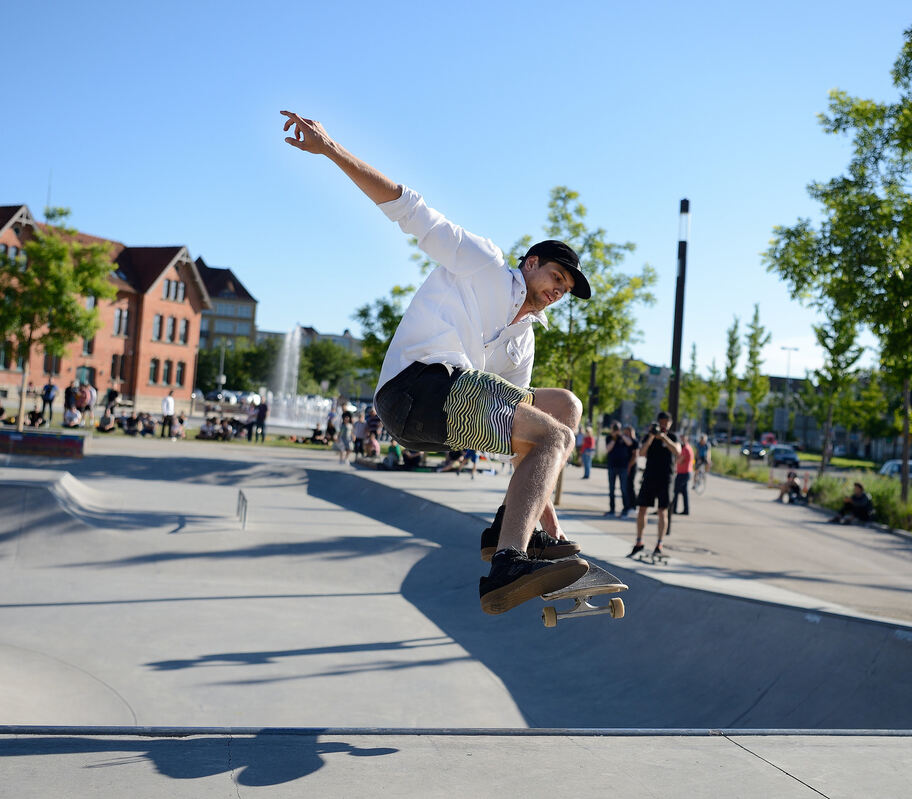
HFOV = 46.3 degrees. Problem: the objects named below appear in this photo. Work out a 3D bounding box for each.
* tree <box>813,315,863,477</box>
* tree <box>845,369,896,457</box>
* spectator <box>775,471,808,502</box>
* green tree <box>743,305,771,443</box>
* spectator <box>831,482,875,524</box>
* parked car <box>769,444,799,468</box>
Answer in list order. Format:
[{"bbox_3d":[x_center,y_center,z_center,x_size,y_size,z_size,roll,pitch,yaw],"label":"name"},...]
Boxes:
[{"bbox_3d":[16.269,0.158,45.918,2.200,7.500,2.200,4,-1,0],"label":"tree"},{"bbox_3d":[40.043,1.352,103.000,4.600,8.700,4.600,3,-1,0],"label":"tree"},{"bbox_3d":[9.440,2.462,30.000,0.900,0.900,0.600,4,-2,-21],"label":"spectator"},{"bbox_3d":[15.232,-0.564,54.905,1.700,8.700,1.700,4,-1,0],"label":"green tree"},{"bbox_3d":[8.330,2.185,22.400,0.920,0.880,0.600,4,-2,-14],"label":"spectator"},{"bbox_3d":[21.502,3.742,70.000,1.800,1.520,4.300,3,-2,12],"label":"parked car"}]

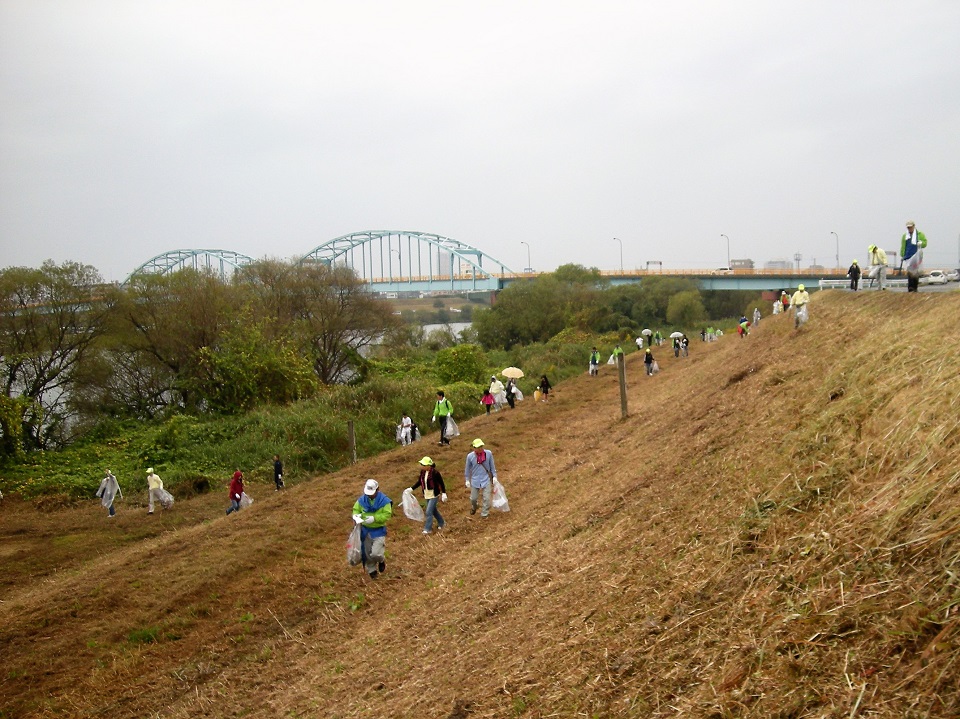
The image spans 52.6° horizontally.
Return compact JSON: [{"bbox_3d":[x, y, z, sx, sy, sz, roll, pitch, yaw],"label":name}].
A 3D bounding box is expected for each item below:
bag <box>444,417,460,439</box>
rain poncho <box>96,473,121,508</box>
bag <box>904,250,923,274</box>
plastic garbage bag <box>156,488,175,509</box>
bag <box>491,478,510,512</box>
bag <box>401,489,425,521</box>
[{"bbox_3d":[-0.893,2.200,31.500,0.500,0.720,0.360,-2,5,-2],"label":"bag"},{"bbox_3d":[-13.154,4.645,34.400,0.800,1.270,0.460,2,6,37],"label":"rain poncho"},{"bbox_3d":[10.104,-2.283,22.600,0.420,0.600,0.340,0,5,24],"label":"bag"},{"bbox_3d":[-11.184,4.952,34.500,0.600,0.720,0.400,-3,5,-18],"label":"plastic garbage bag"},{"bbox_3d":[0.465,2.955,21.000,0.380,0.700,0.340,-2,5,1],"label":"bag"},{"bbox_3d":[-1.405,3.080,20.500,0.450,0.670,0.350,-2,5,-4],"label":"bag"}]

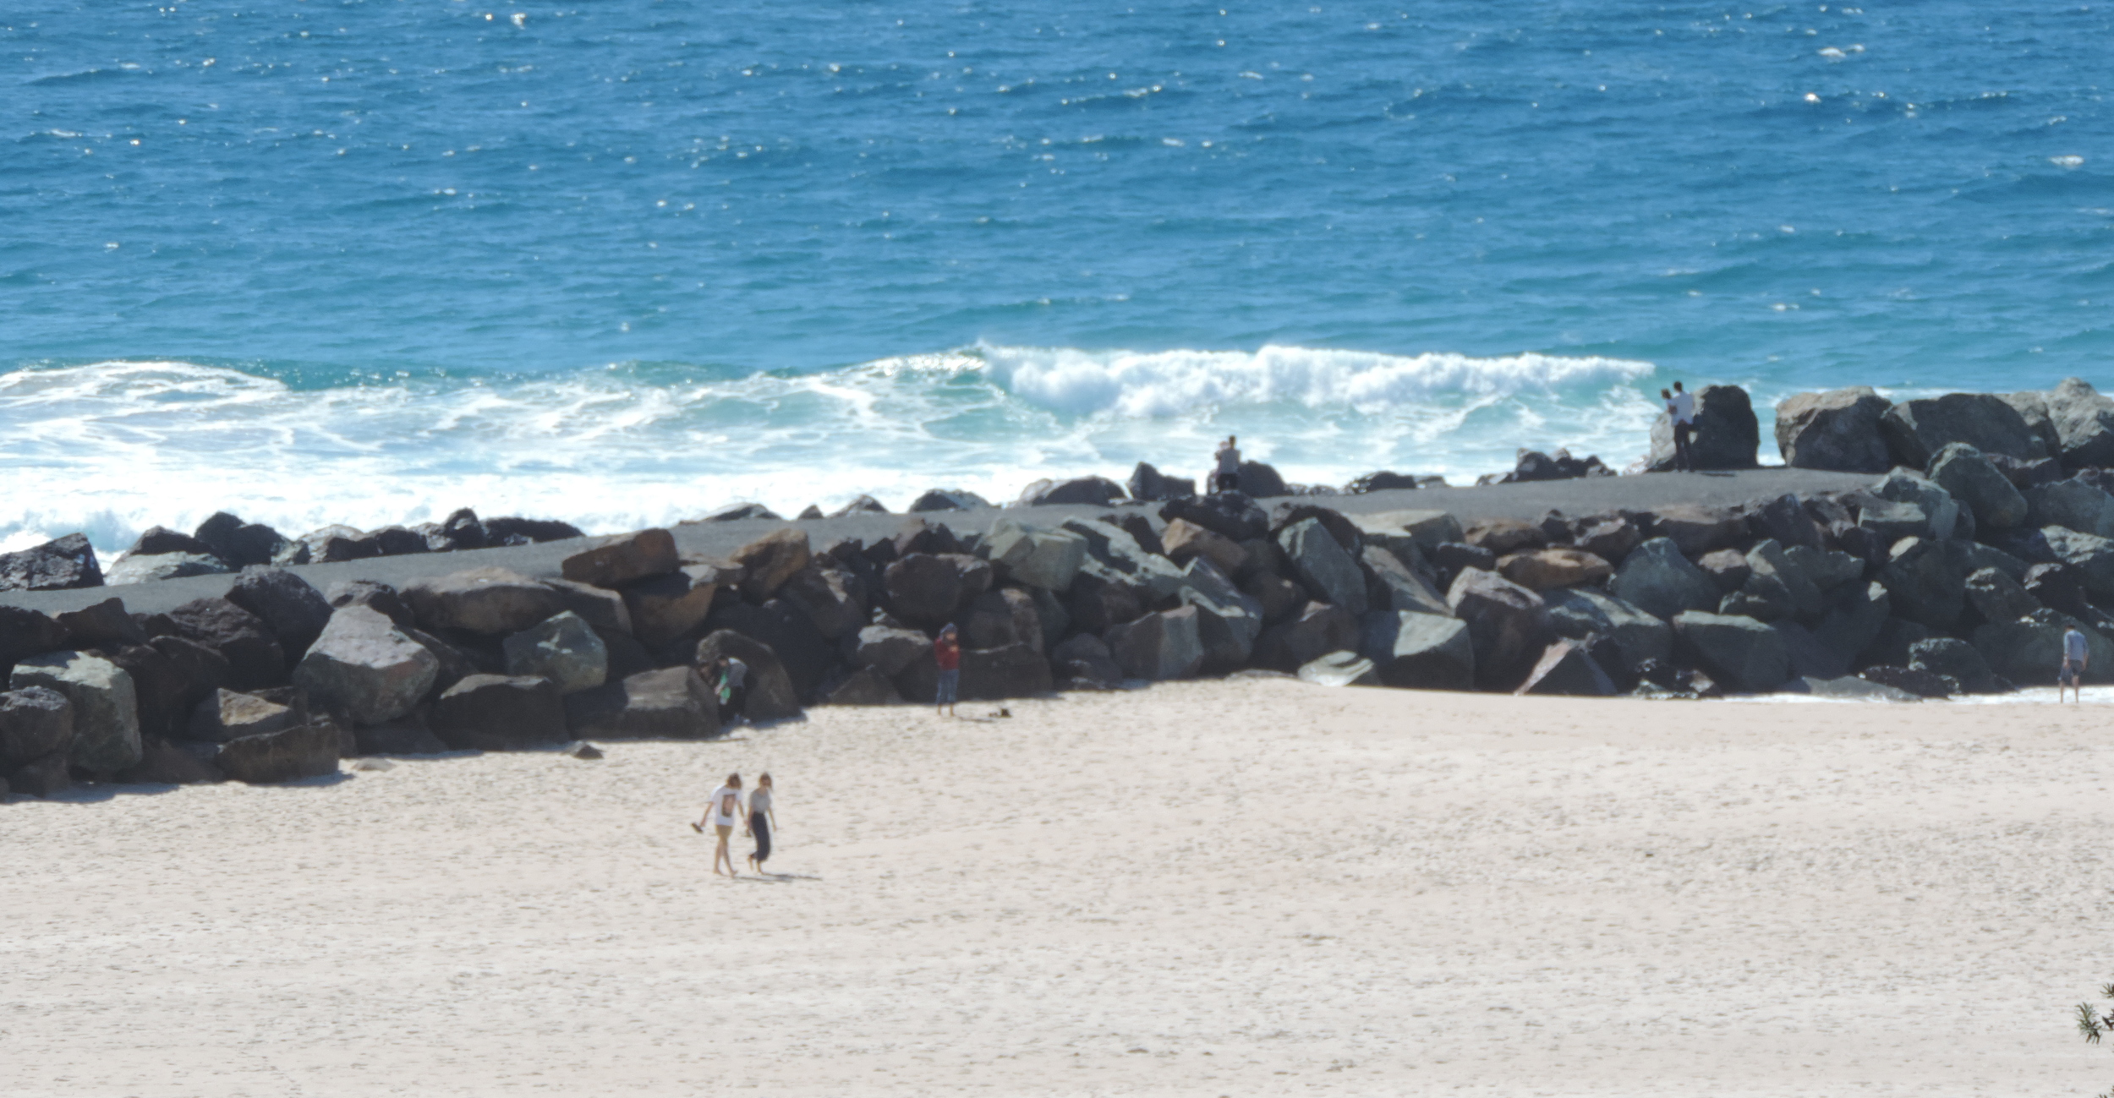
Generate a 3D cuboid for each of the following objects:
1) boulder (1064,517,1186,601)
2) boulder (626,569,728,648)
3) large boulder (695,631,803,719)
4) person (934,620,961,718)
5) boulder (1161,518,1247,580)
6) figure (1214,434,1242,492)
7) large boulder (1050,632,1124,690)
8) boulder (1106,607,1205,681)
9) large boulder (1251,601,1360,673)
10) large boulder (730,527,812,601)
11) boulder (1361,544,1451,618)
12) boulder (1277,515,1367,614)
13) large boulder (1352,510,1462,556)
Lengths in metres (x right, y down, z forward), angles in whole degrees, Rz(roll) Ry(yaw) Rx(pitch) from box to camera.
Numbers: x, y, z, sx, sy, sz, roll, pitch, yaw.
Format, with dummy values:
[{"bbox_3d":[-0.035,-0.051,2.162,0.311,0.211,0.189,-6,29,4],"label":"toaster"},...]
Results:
[{"bbox_3d":[1.261,0.182,281.000,2.250,1.460,1.700,0,4,0],"label":"boulder"},{"bbox_3d":[-6.937,1.079,277.000,1.858,1.341,1.672,0,5,0],"label":"boulder"},{"bbox_3d":[-5.652,2.330,277.900,1.954,1.609,1.856,0,5,0],"label":"large boulder"},{"bbox_3d":[-1.994,2.221,279.300,0.500,1.720,0.420,-3,6,-30],"label":"person"},{"bbox_3d":[2.821,0.000,293.000,1.680,1.095,1.300,0,4,0],"label":"boulder"},{"bbox_3d":[3.251,-1.329,289.000,0.550,1.650,0.400,0,5,0],"label":"figure"},{"bbox_3d":[0.536,2.027,275.500,1.340,1.050,1.150,0,4,0],"label":"large boulder"},{"bbox_3d":[1.815,1.800,281.955,1.775,1.391,1.620,0,4,0],"label":"boulder"},{"bbox_3d":[4.689,1.667,288.000,2.060,1.370,1.600,0,5,0],"label":"large boulder"},{"bbox_3d":[-5.246,0.333,279.488,1.466,1.437,1.496,0,4,0],"label":"large boulder"},{"bbox_3d":[6.619,0.612,290.000,1.730,1.380,1.400,0,5,0],"label":"boulder"},{"bbox_3d":[5.096,0.333,293.500,1.714,1.760,1.350,0,4,0],"label":"boulder"},{"bbox_3d":[6.685,-0.331,291.500,2.180,0.880,1.600,0,5,0],"label":"large boulder"}]

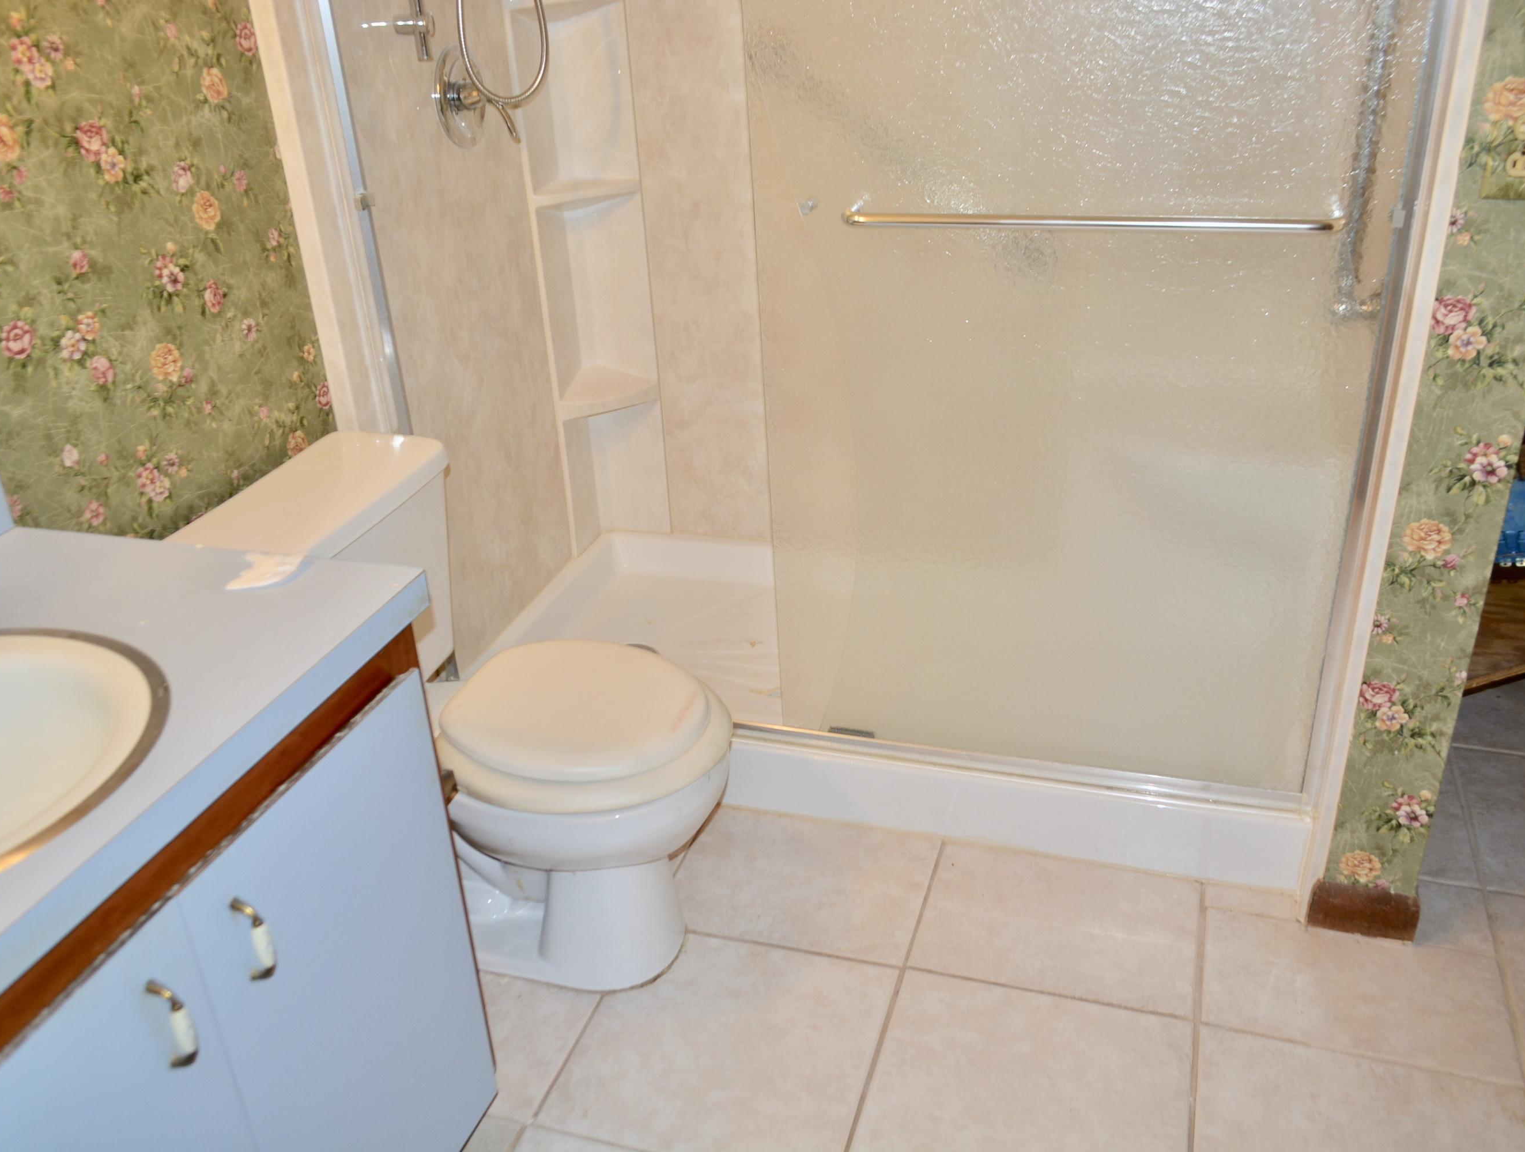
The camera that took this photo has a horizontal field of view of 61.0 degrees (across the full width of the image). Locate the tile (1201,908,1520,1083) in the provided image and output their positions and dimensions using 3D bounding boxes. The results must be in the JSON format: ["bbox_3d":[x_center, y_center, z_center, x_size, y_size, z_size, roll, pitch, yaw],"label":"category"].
[{"bbox_3d":[0.829,0.587,1.822,0.400,0.010,0.240,6,28,18],"label":"tile"}]

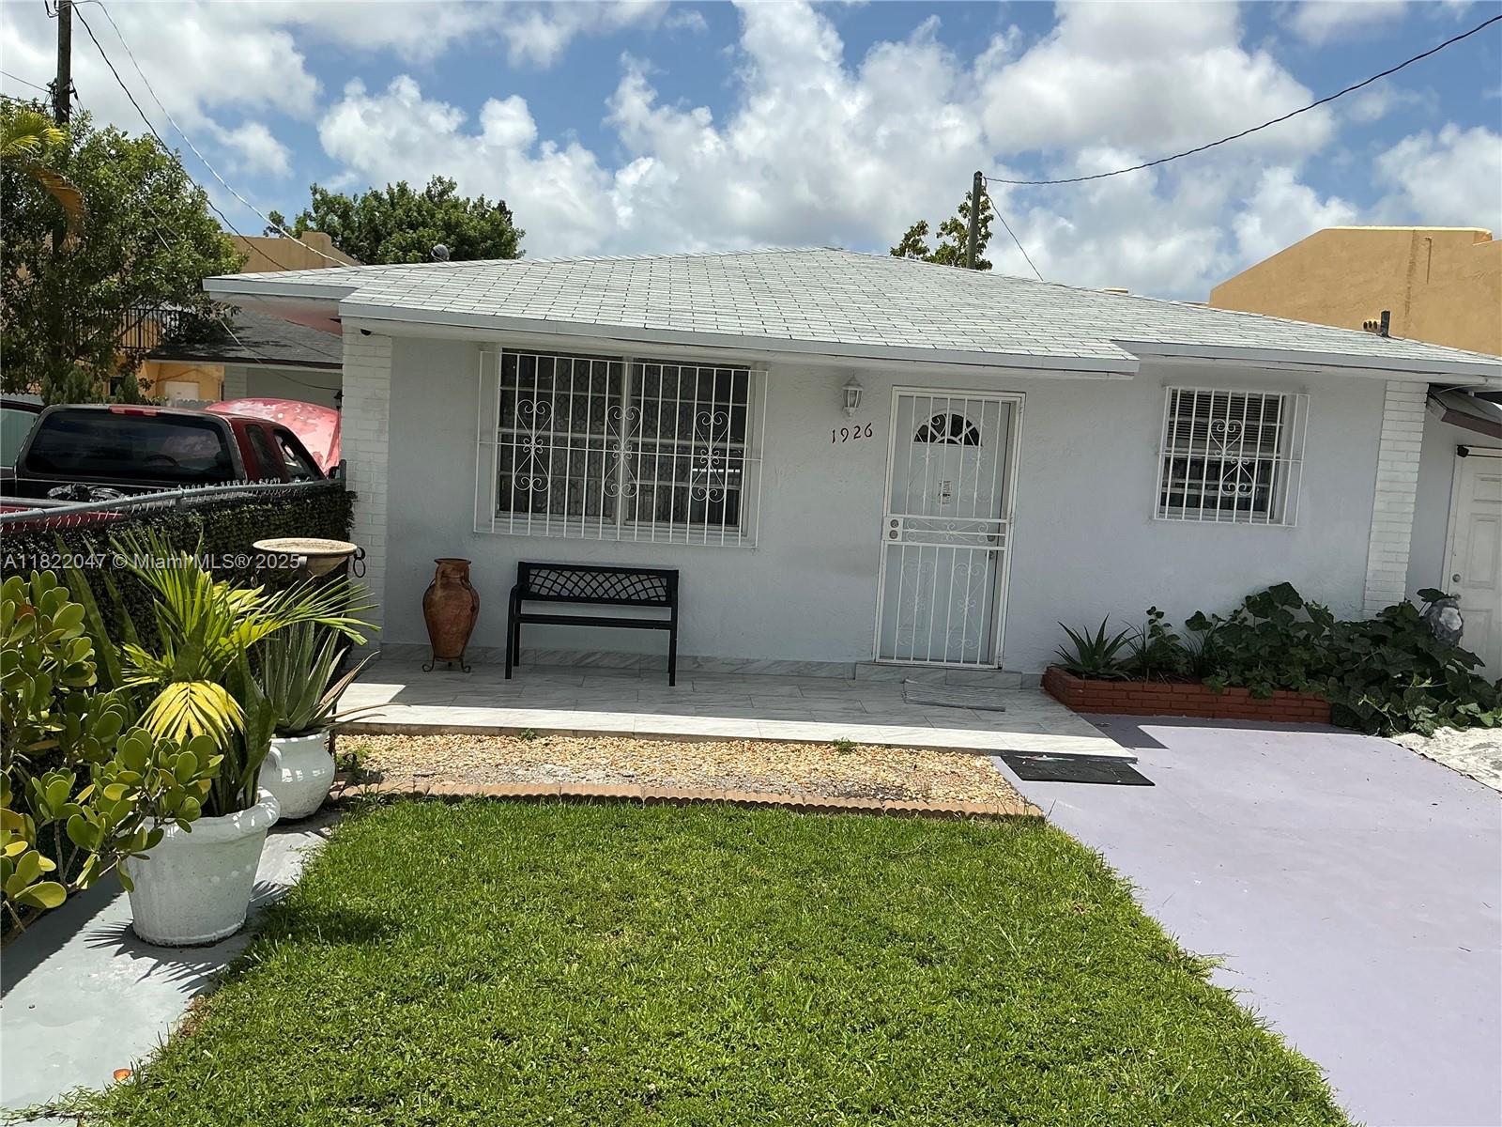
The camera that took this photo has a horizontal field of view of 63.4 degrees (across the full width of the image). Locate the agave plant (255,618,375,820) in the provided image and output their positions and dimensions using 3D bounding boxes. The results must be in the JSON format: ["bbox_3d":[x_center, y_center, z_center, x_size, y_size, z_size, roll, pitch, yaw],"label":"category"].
[{"bbox_3d":[-1.938,0.688,5.416,0.550,0.860,0.520,3,6,-4],"label":"agave plant"}]

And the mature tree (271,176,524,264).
[{"bbox_3d":[-10.329,-7.122,36.365,8.000,9.200,7.600,3,6,-4],"label":"mature tree"}]

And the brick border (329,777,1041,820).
[{"bbox_3d":[-0.263,1.136,5.945,3.400,0.070,0.180,3,6,-4],"label":"brick border"}]

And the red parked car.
[{"bbox_3d":[-4.532,-0.307,9.344,1.800,1.740,5.200,3,6,-4],"label":"red parked car"}]

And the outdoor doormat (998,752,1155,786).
[{"bbox_3d":[1.868,1.190,6.997,0.760,0.013,0.480,3,6,-4],"label":"outdoor doormat"}]

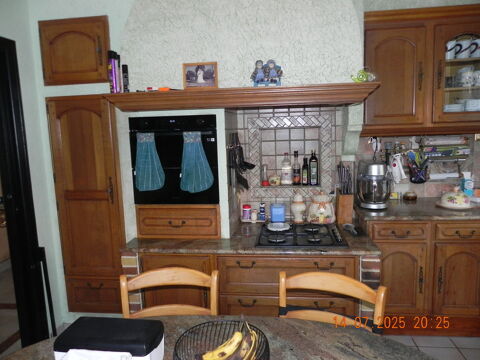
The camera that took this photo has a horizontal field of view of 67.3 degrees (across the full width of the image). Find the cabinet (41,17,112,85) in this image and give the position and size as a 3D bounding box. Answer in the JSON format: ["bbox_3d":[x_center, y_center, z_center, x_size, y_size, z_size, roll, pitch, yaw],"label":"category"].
[{"bbox_3d":[-1.052,-0.853,2.501,0.461,0.408,0.367,-1,7,7],"label":"cabinet"}]

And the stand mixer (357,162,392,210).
[{"bbox_3d":[1.041,0.020,2.834,0.245,0.357,0.347,-1,7,7],"label":"stand mixer"}]

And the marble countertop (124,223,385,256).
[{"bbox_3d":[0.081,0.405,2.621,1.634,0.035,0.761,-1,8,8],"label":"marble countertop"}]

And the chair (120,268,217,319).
[{"bbox_3d":[-0.280,0.850,1.389,0.440,0.885,0.480,-2,8,-1],"label":"chair"}]

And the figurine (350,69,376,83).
[{"bbox_3d":[0.746,-0.620,2.178,0.146,0.084,0.071,-1,7,7],"label":"figurine"}]

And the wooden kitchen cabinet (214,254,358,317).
[{"bbox_3d":[0.332,0.737,2.577,0.877,0.630,0.592,-1,7,7],"label":"wooden kitchen cabinet"}]

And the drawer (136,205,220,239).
[{"bbox_3d":[-0.411,0.269,2.749,0.604,0.236,0.469,-1,7,7],"label":"drawer"}]

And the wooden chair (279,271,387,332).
[{"bbox_3d":[0.270,0.830,1.262,0.431,0.898,0.457,2,9,26],"label":"wooden chair"}]

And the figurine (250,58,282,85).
[{"bbox_3d":[0.175,-0.683,2.329,0.203,0.183,0.102,-1,8,8],"label":"figurine"}]

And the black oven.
[{"bbox_3d":[-0.418,-0.161,2.699,0.595,0.595,0.550,-1,8,8],"label":"black oven"}]

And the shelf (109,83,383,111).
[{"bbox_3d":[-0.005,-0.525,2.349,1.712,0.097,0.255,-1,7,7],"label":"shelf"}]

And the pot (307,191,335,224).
[{"bbox_3d":[0.633,0.215,2.823,0.216,0.251,0.173,-1,8,8],"label":"pot"}]

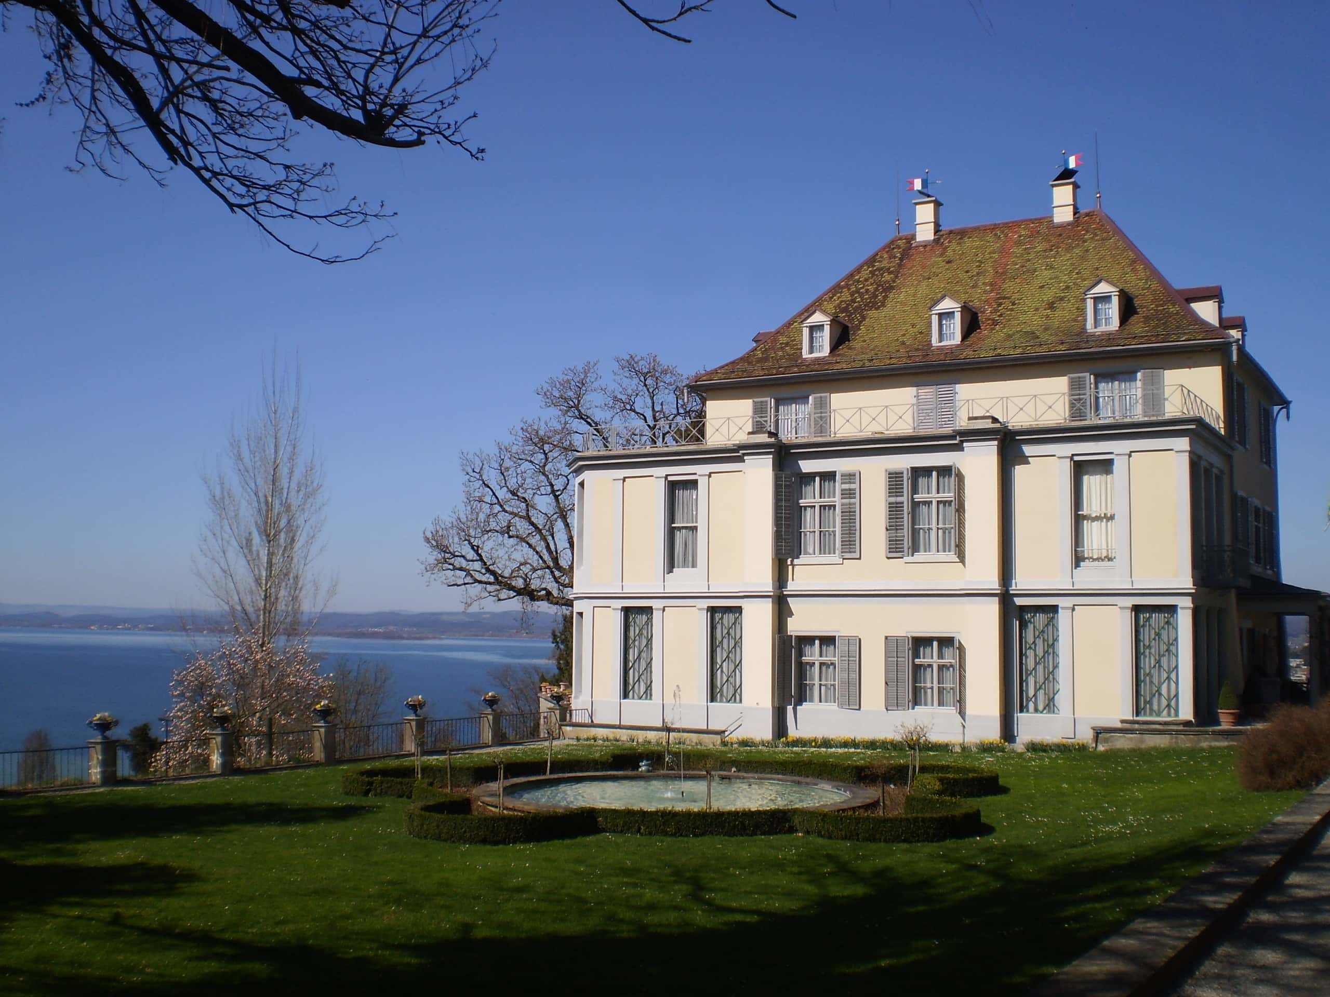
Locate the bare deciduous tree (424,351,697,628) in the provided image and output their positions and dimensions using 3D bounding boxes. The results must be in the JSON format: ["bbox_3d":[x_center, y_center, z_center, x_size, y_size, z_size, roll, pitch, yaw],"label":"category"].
[{"bbox_3d":[-2.890,1.520,57.000,13.800,15.200,13.000,0,-5,0],"label":"bare deciduous tree"}]

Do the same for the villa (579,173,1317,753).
[{"bbox_3d":[10.510,-2.320,47.906,21.390,19.527,20.596,-2,-6,30],"label":"villa"}]

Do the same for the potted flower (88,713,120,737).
[{"bbox_3d":[-12.000,4.842,29.500,0.580,0.540,0.620,-2,-6,30],"label":"potted flower"}]

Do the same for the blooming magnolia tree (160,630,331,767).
[{"bbox_3d":[-10.885,5.233,36.000,4.400,3.700,4.200,0,-5,0],"label":"blooming magnolia tree"}]

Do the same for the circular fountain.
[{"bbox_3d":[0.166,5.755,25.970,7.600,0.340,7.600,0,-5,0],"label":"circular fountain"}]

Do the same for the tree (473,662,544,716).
[{"bbox_3d":[-5.873,8.381,53.000,3.300,4.400,3.200,0,-5,0],"label":"tree"}]

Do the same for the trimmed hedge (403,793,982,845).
[{"bbox_3d":[0.410,5.166,22.300,9.100,0.430,3.100,0,-5,0],"label":"trimmed hedge"}]

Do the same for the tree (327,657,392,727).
[{"bbox_3d":[-9.989,7.116,45.000,2.600,4.000,2.500,0,-5,0],"label":"tree"}]

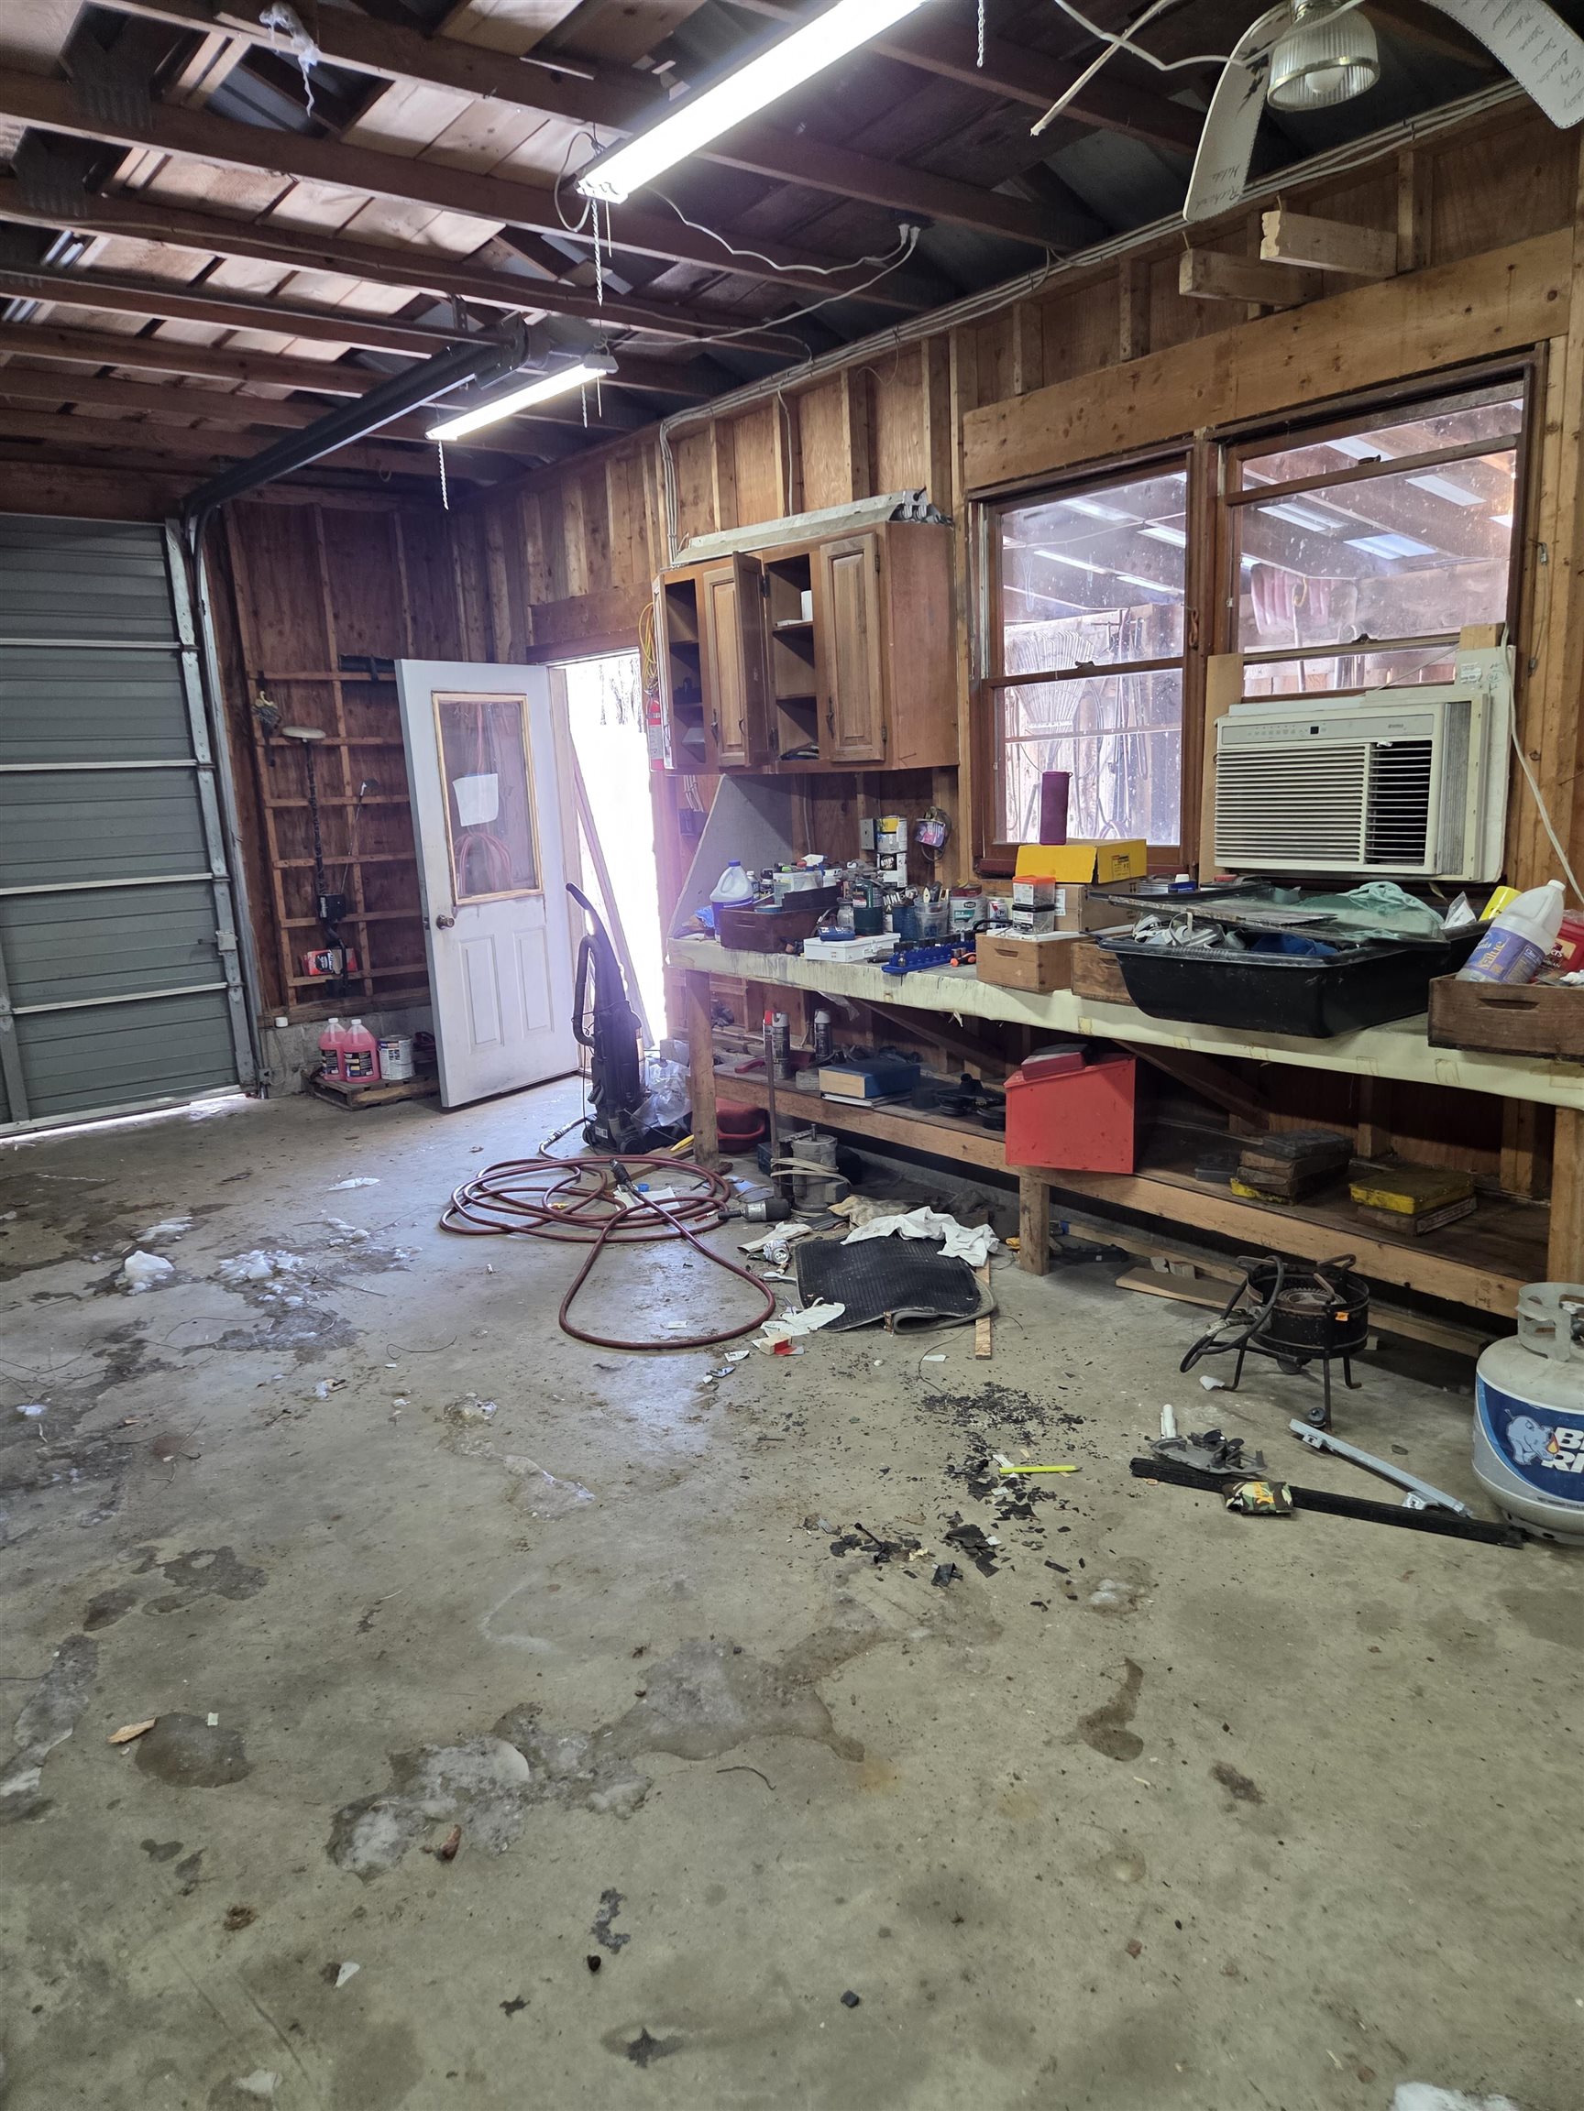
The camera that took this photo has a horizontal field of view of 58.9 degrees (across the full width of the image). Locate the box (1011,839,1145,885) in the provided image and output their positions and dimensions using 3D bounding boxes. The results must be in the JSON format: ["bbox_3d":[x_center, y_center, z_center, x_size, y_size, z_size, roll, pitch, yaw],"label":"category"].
[{"bbox_3d":[0.850,-0.563,4.099,0.280,0.105,0.255,8,15,42],"label":"box"}]

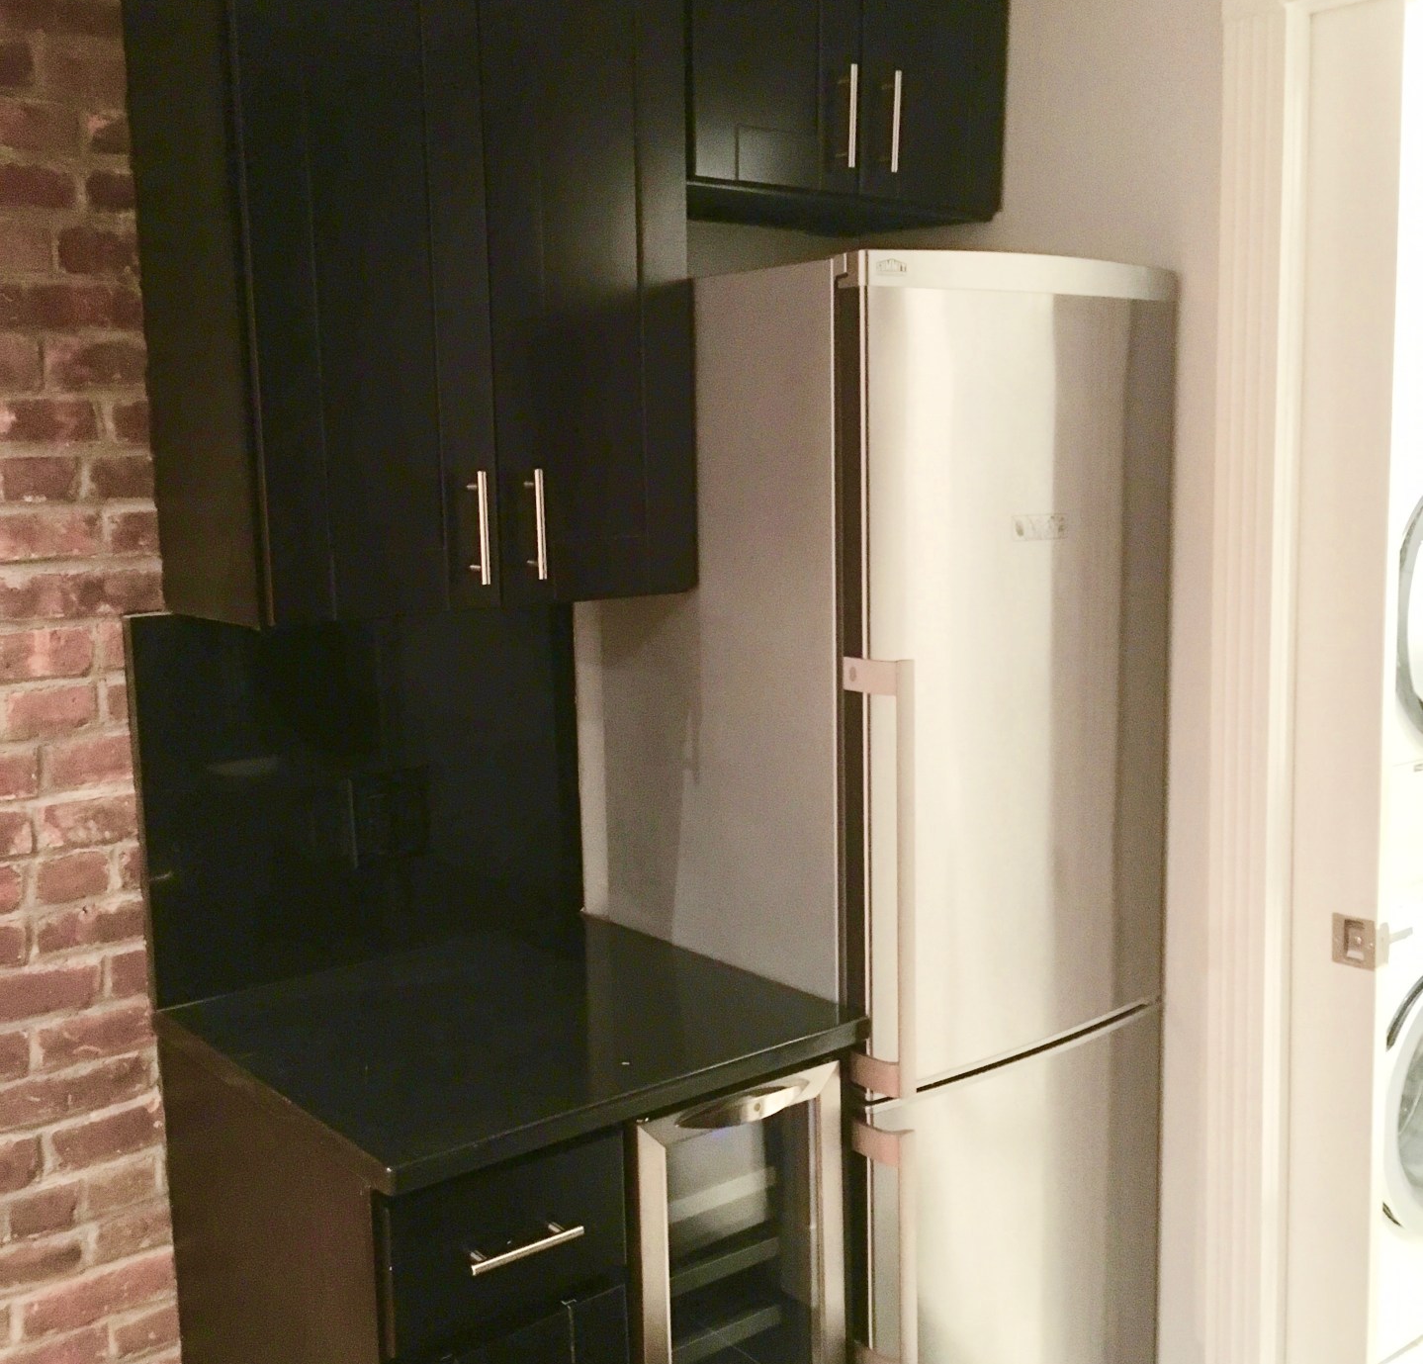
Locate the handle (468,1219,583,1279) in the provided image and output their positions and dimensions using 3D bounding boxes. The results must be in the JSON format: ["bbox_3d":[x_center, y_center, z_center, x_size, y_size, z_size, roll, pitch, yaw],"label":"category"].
[{"bbox_3d":[-0.198,0.595,1.677,0.138,0.011,0.034,-7,10,-38],"label":"handle"}]

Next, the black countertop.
[{"bbox_3d":[-0.265,0.436,2.026,0.662,0.031,0.645,-7,10,-38],"label":"black countertop"}]

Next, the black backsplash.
[{"bbox_3d":[-0.469,0.138,2.236,0.666,0.515,0.022,-7,10,-38],"label":"black backsplash"}]

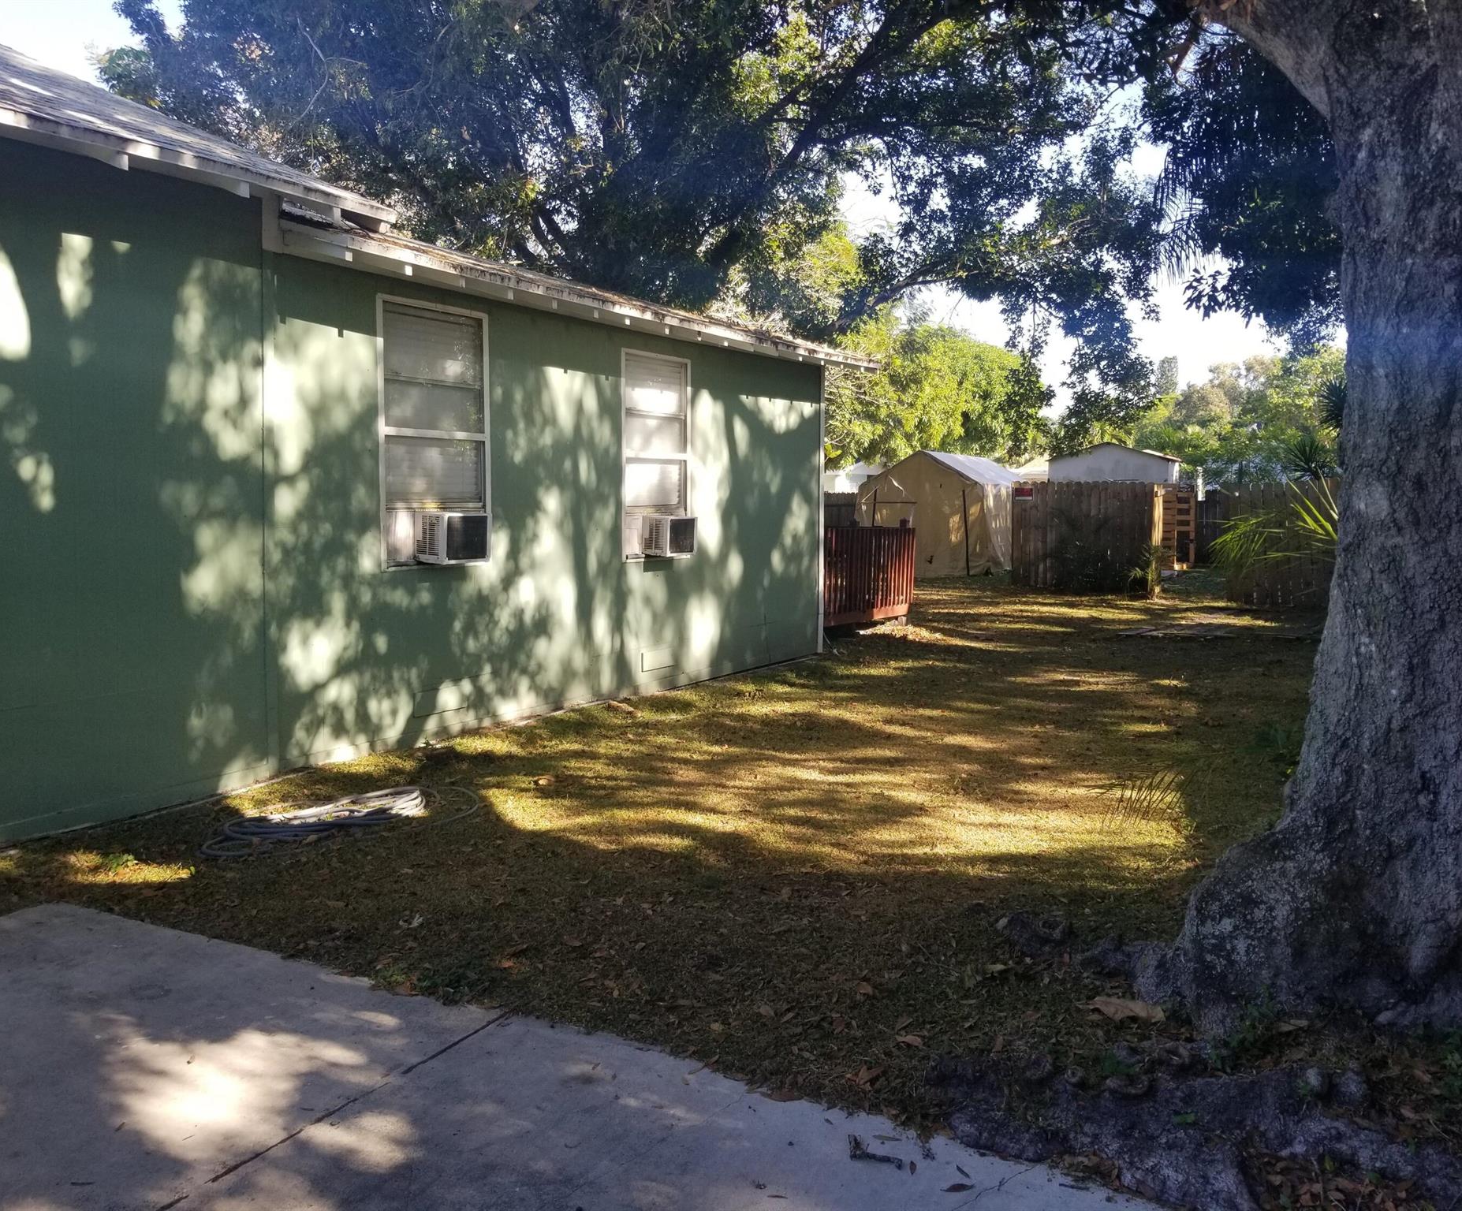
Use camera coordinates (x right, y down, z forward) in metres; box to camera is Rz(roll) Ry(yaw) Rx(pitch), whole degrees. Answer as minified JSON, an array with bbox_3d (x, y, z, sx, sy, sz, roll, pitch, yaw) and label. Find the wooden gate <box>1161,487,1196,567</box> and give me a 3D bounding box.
[{"bbox_3d":[9.342,-1.632,25.300,0.850,1.740,0.100,2,4,28],"label":"wooden gate"}]

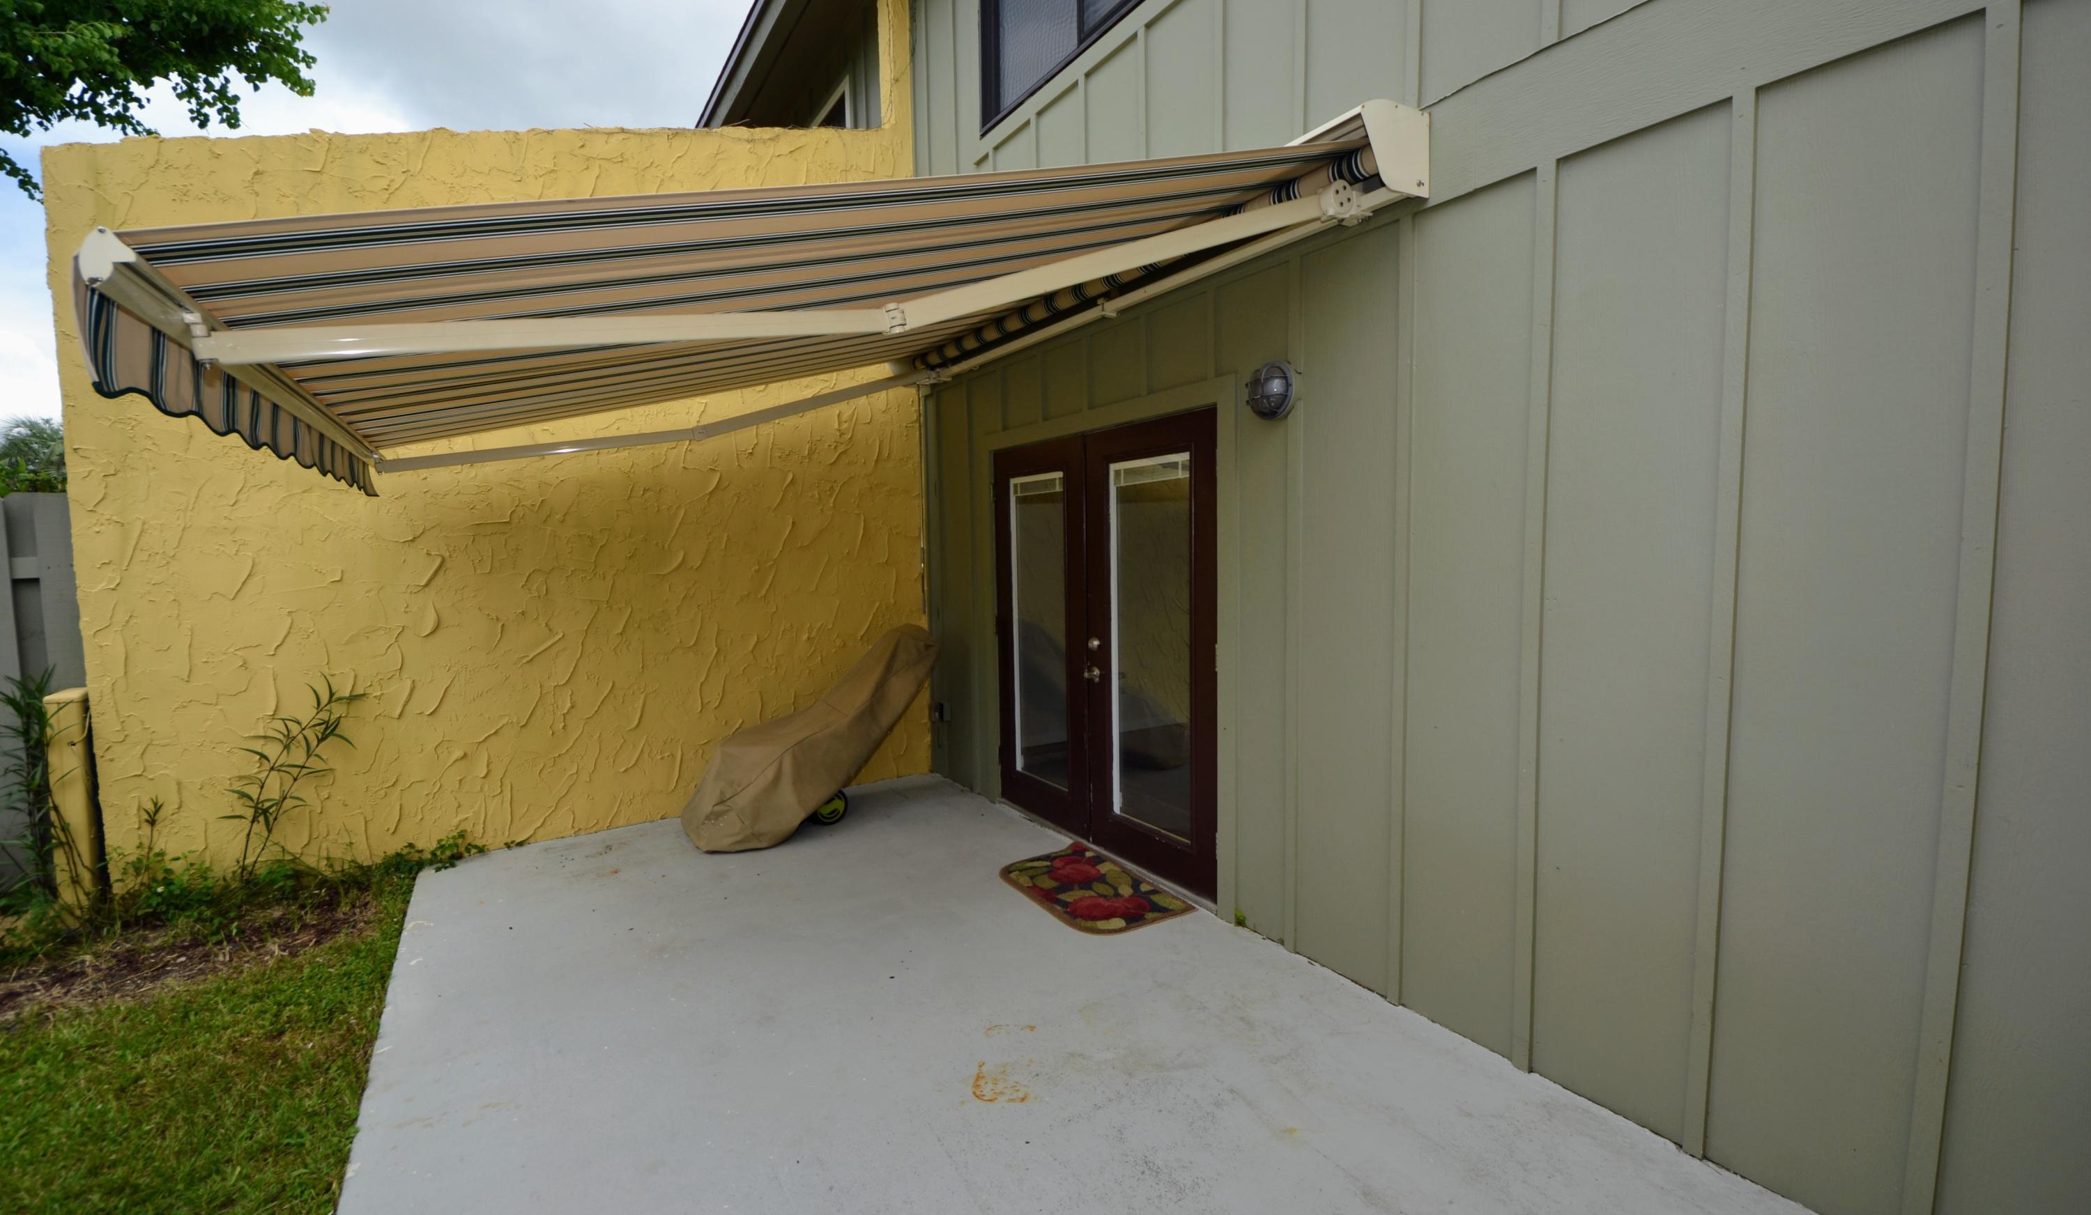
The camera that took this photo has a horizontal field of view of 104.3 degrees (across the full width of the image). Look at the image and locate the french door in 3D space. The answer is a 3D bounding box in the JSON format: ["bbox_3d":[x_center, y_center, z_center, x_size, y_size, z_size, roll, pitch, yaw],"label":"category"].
[{"bbox_3d":[0.238,0.173,4.056,0.060,2.038,1.758,-4,6,-34],"label":"french door"}]

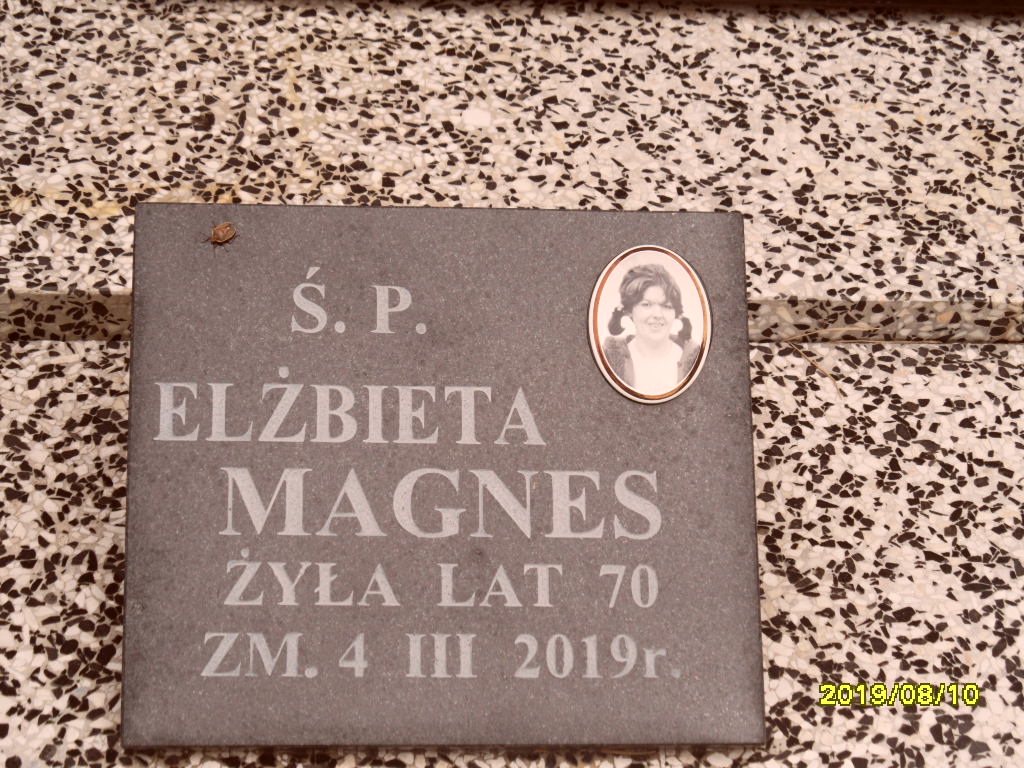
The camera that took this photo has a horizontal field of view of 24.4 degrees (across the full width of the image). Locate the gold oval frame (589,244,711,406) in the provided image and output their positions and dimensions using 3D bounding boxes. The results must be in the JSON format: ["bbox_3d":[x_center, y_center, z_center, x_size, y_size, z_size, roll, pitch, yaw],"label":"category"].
[{"bbox_3d":[0.099,-0.044,1.685,0.088,0.010,0.118,1,75,-5],"label":"gold oval frame"}]

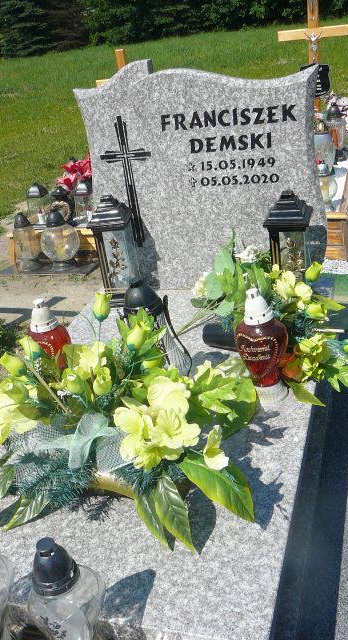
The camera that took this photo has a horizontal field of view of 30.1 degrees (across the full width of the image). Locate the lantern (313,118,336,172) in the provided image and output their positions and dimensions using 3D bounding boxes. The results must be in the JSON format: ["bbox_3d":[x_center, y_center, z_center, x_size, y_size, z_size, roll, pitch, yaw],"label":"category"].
[{"bbox_3d":[0.974,-1.126,4.200,0.150,0.350,0.150,1,26,19],"label":"lantern"}]

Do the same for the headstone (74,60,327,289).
[{"bbox_3d":[0.097,-0.477,2.201,0.802,0.799,0.074,1,29,18],"label":"headstone"}]

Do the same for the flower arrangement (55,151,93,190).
[{"bbox_3d":[-0.493,-0.783,3.558,0.290,0.250,0.240,1,29,18],"label":"flower arrangement"}]

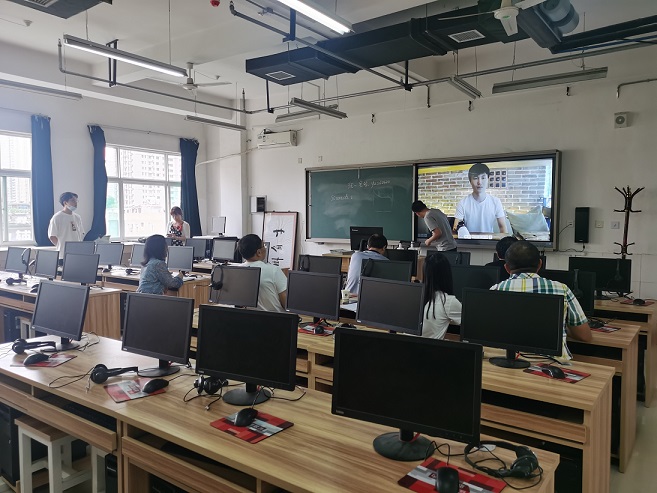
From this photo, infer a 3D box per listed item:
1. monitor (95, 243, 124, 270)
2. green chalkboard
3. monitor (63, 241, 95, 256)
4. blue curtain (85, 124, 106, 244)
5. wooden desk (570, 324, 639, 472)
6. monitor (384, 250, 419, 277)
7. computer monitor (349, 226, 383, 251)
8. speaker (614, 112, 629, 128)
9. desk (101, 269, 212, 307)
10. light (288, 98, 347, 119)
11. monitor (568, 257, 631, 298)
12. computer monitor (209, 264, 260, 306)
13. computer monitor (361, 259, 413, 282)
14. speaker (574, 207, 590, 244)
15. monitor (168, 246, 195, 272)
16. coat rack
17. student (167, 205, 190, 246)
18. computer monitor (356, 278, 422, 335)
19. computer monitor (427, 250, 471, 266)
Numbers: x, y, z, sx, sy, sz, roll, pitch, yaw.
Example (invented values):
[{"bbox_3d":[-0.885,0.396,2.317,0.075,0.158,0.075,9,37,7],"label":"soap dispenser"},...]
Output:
[{"bbox_3d":[-3.138,0.154,7.356,0.500,0.365,0.200,2,4,29],"label":"monitor"},{"bbox_3d":[0.454,-0.672,8.247,2.060,1.190,0.080,2,4,36],"label":"green chalkboard"},{"bbox_3d":[-3.562,0.116,7.417,0.475,0.345,0.195,1,3,16],"label":"monitor"},{"bbox_3d":[-3.893,-1.042,8.620,0.140,1.960,0.360,2,4,37],"label":"blue curtain"},{"bbox_3d":[1.285,0.881,3.520,1.400,0.745,0.620,2,4,36],"label":"wooden desk"},{"bbox_3d":[0.797,0.221,5.886,0.500,0.365,0.200,2,4,35],"label":"monitor"},{"bbox_3d":[0.492,-0.067,6.537,0.485,0.365,0.190,2,4,36],"label":"computer monitor"},{"bbox_3d":[3.432,-1.457,5.994,0.129,0.177,0.160,2,4,36],"label":"speaker"},{"bbox_3d":[-2.171,0.746,6.691,1.540,0.750,0.620,2,4,36],"label":"desk"},{"bbox_3d":[-0.096,-1.845,6.886,0.125,0.075,1.220,2,4,36],"label":"light"},{"bbox_3d":[2.461,0.285,4.648,0.500,0.365,0.200,2,4,35],"label":"monitor"},{"bbox_3d":[-0.732,0.339,3.985,0.500,0.365,0.200,2,4,34],"label":"computer monitor"},{"bbox_3d":[0.491,0.293,4.312,0.477,0.352,0.190,2,4,35],"label":"computer monitor"},{"bbox_3d":[3.152,-0.264,6.331,0.155,0.435,0.160,2,4,37],"label":"speaker"},{"bbox_3d":[-1.763,0.188,6.146,0.475,0.345,0.195,2,4,36],"label":"monitor"},{"bbox_3d":[3.292,0.231,5.732,0.420,1.794,0.420,2,4,36],"label":"coat rack"},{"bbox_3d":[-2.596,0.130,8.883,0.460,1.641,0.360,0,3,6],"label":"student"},{"bbox_3d":[0.359,0.367,2.970,0.195,0.345,0.475,-3,4,-44],"label":"computer monitor"},{"bbox_3d":[1.202,0.235,5.172,0.483,0.360,0.190,3,5,39],"label":"computer monitor"}]

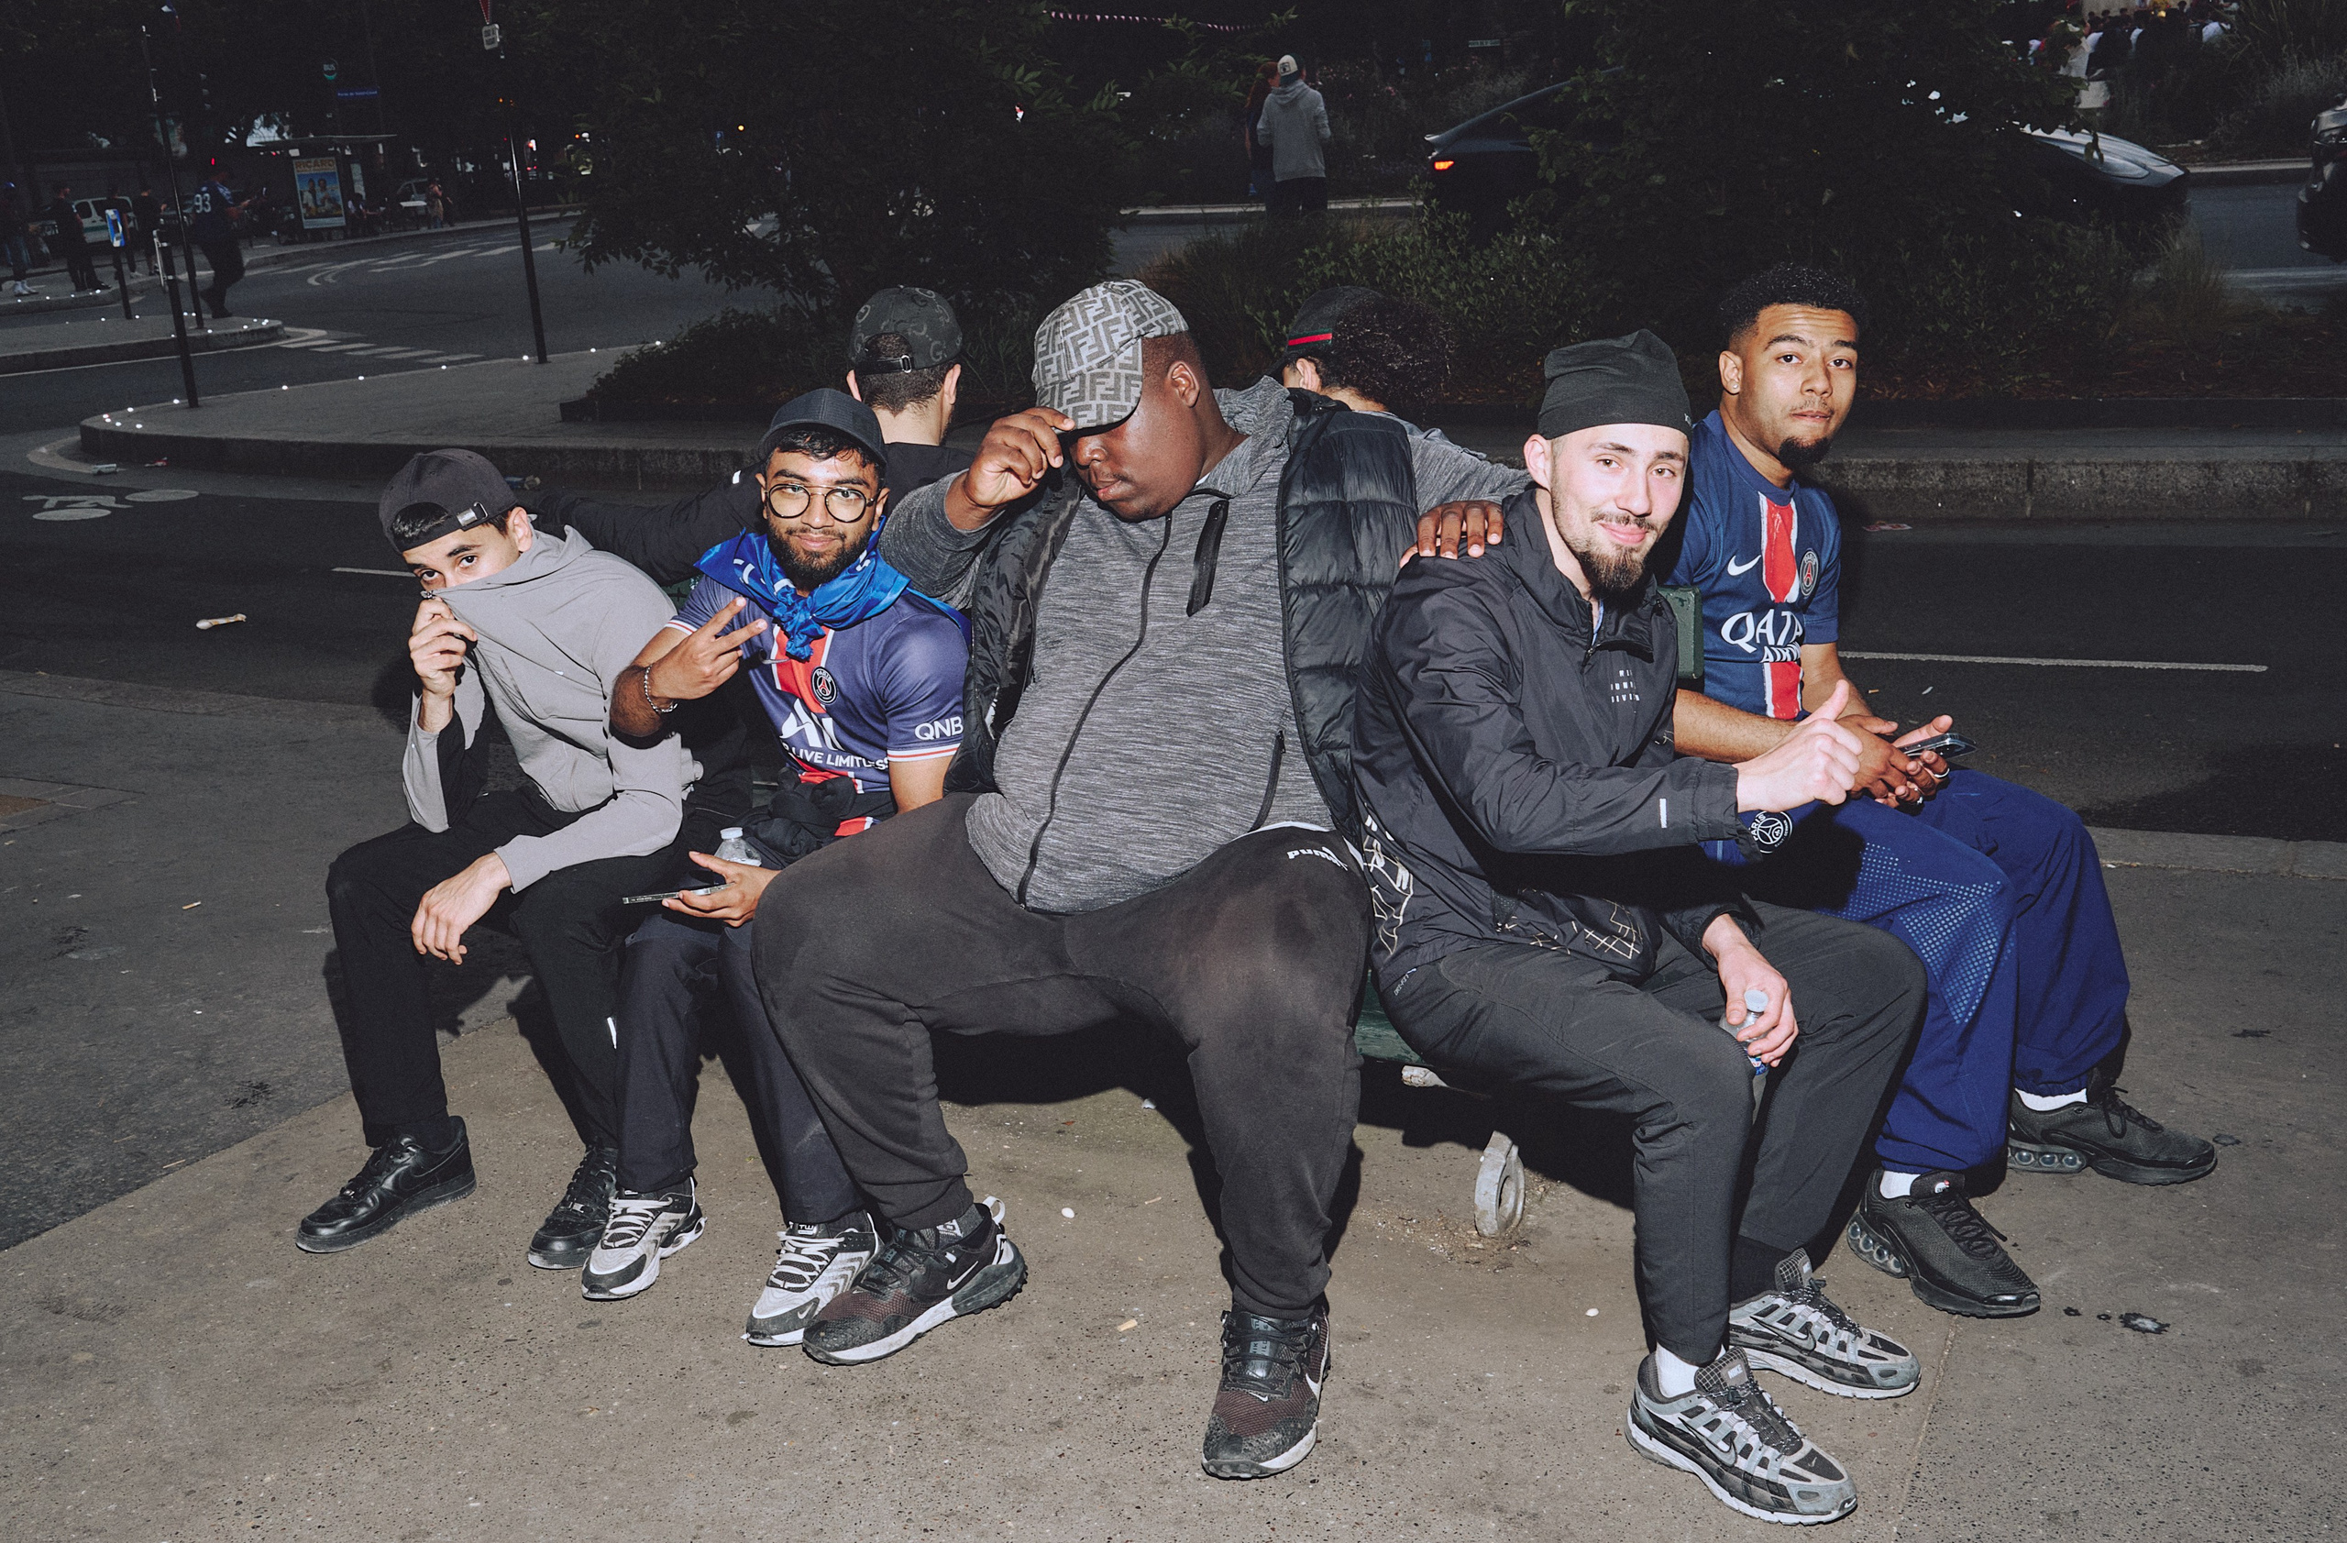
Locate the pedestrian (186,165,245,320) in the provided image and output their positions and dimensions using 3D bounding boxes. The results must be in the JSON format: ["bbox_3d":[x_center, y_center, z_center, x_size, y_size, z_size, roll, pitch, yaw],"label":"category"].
[{"bbox_3d":[-11.651,-6.463,27.800,0.550,1.750,0.600,8,20,36],"label":"pedestrian"}]

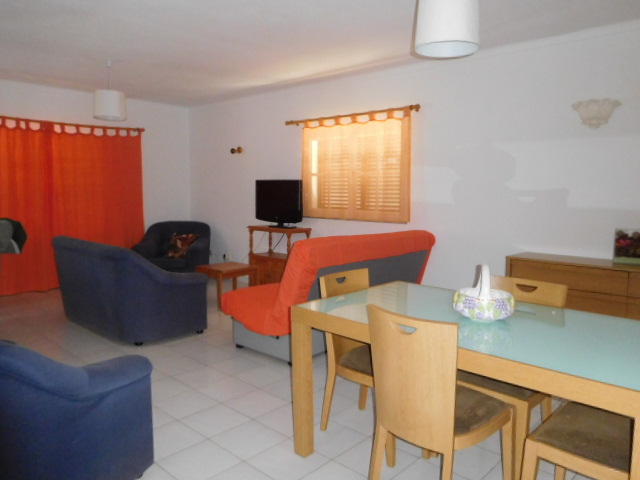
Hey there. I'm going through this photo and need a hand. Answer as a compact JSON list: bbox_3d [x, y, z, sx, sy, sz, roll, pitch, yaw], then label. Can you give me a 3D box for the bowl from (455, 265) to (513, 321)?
[{"bbox_3d":[0.757,0.235,2.111,0.280,0.253,0.260,3,6,20],"label":"bowl"}]

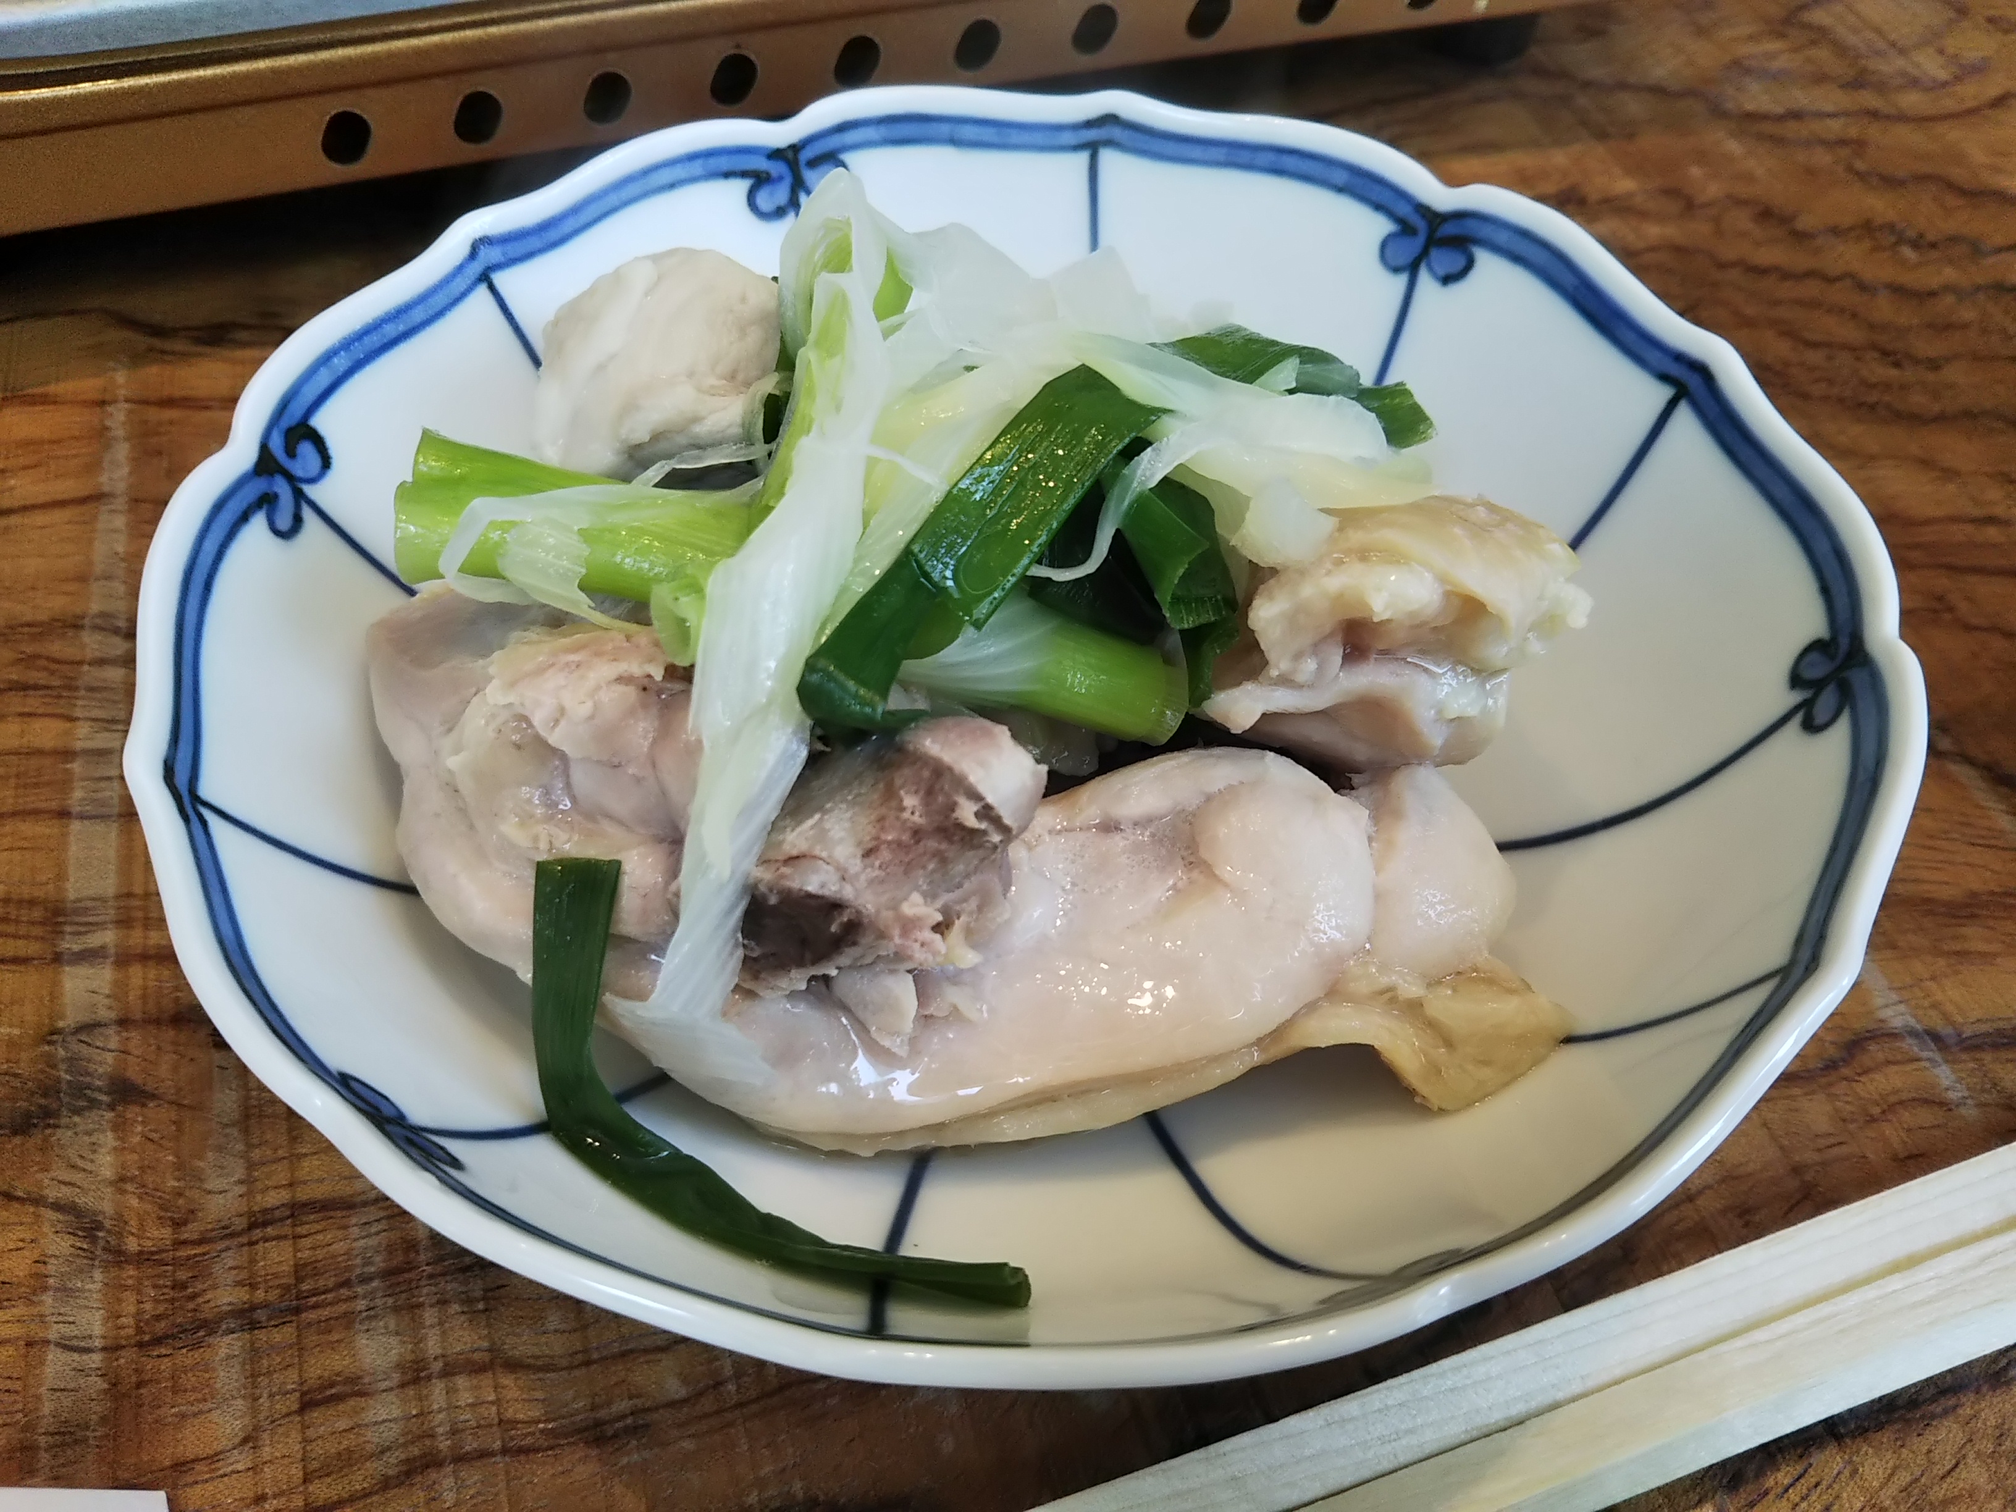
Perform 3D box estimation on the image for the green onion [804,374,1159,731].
[{"bbox_3d":[-0.002,-0.021,0.188,0.014,0.011,0.051,35,77,25],"label":"green onion"}]

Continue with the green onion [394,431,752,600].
[{"bbox_3d":[-0.049,-0.026,0.197,0.044,0.013,0.015,8,50,13],"label":"green onion"}]

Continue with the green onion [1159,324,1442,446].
[{"bbox_3d":[0.036,-0.043,0.212,0.038,0.011,0.009,13,48,-17],"label":"green onion"}]

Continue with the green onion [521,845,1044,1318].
[{"bbox_3d":[-0.028,0.036,0.169,0.068,0.015,0.021,37,58,26],"label":"green onion"}]

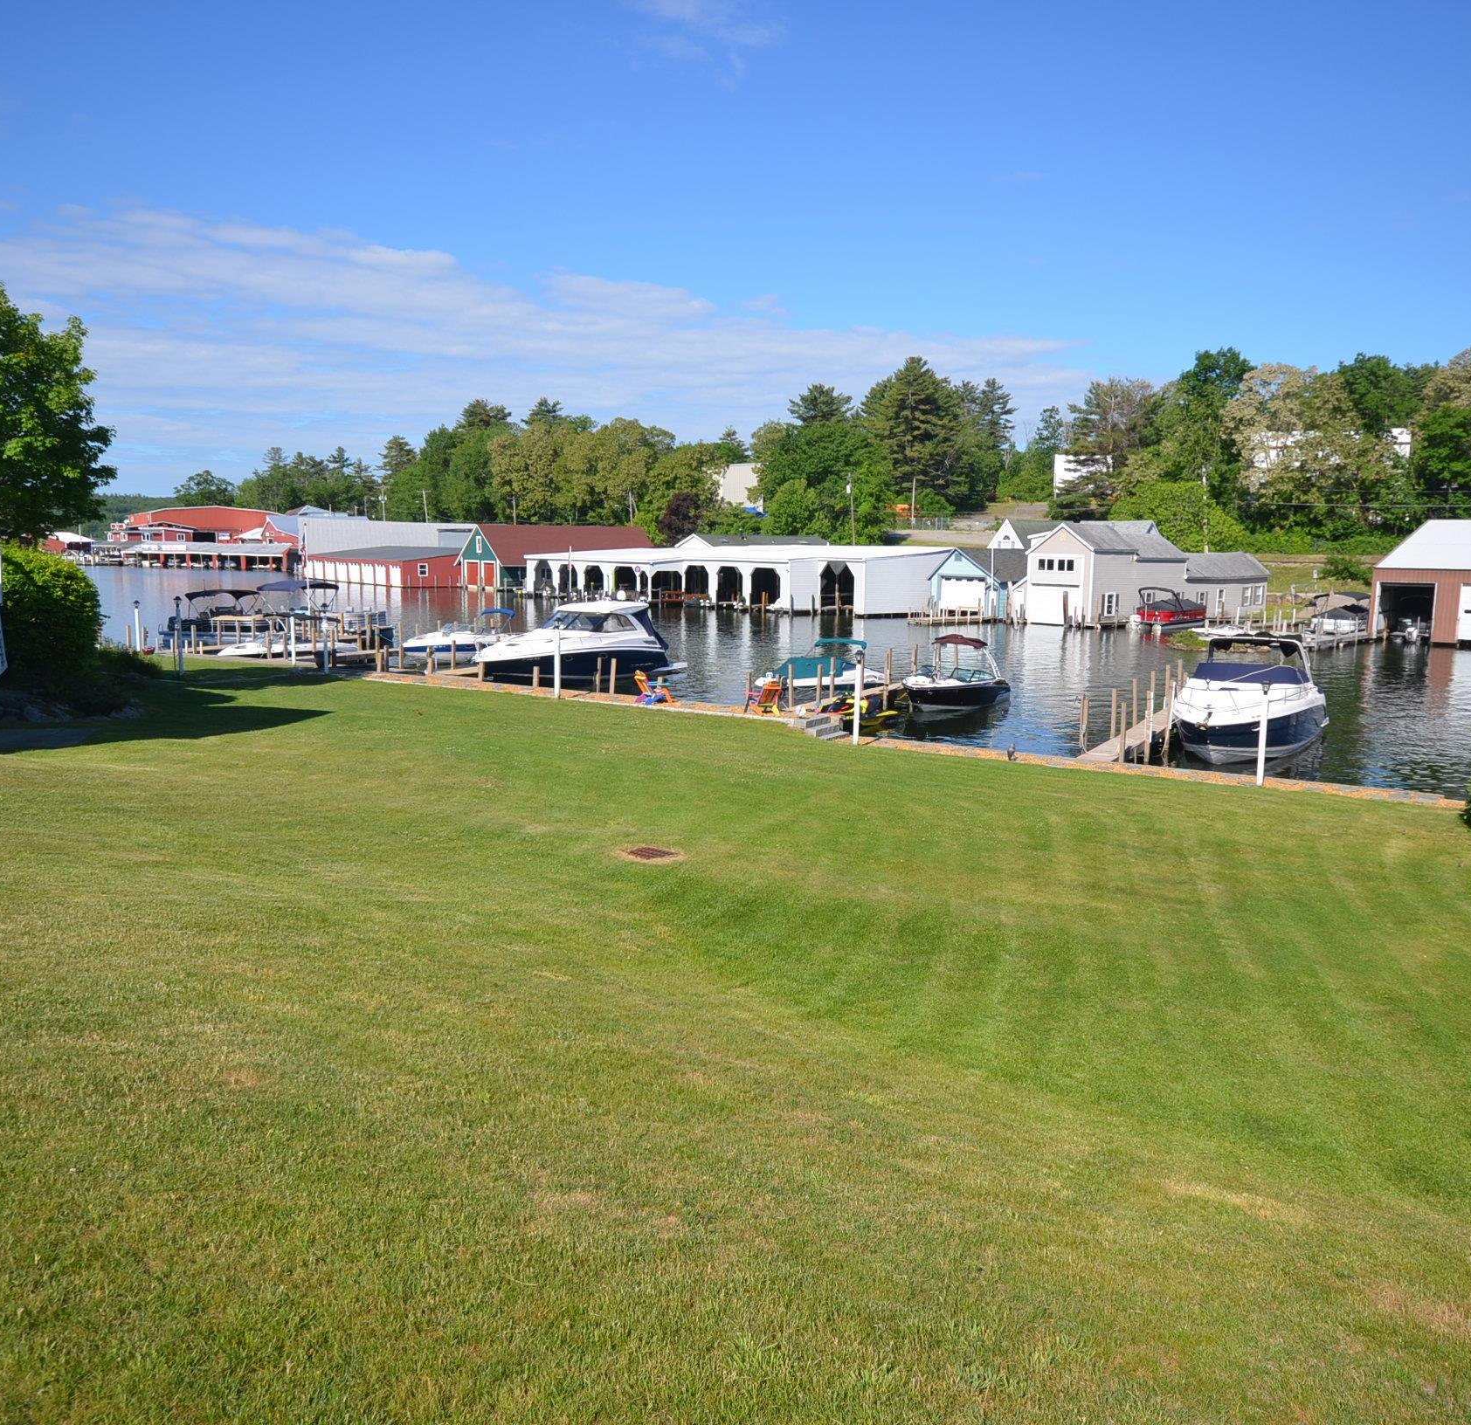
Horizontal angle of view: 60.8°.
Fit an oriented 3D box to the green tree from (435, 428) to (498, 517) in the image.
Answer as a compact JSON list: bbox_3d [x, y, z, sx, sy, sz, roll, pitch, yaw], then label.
[{"bbox_3d":[-46.573,-39.479,216.725,10.800,19.180,10.800,-1,8,-12],"label":"green tree"}]

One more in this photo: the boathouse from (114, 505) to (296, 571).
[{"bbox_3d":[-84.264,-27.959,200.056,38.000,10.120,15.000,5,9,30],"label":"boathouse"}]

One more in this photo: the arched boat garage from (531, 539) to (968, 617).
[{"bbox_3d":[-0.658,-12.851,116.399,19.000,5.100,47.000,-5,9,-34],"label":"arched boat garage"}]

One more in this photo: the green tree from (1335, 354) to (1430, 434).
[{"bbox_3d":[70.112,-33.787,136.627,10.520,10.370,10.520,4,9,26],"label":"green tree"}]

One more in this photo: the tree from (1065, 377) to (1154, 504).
[{"bbox_3d":[46.168,-32.874,153.923,11.000,16.200,11.000,3,8,16],"label":"tree"}]

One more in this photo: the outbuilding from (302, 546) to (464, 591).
[{"bbox_3d":[-43.506,-18.944,160.762,12.500,4.500,40.500,-4,9,-33],"label":"outbuilding"}]

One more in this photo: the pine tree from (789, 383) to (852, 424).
[{"bbox_3d":[12.439,-37.252,180.687,10.500,19.750,10.500,1,8,4],"label":"pine tree"}]

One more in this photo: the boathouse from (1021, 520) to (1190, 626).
[{"bbox_3d":[26.100,-9.821,87.947,10.670,6.670,6.150,-5,10,-36],"label":"boathouse"}]

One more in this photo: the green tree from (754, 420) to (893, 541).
[{"bbox_3d":[11.933,-30.069,163.921,17.000,16.240,17.000,1,8,4],"label":"green tree"}]

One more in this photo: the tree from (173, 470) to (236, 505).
[{"bbox_3d":[-112.482,-43.084,266.084,12.000,16.000,12.000,-3,8,-23],"label":"tree"}]

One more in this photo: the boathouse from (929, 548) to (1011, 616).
[{"bbox_3d":[20.064,-9.633,92.333,9.300,5.010,7.280,-5,10,-36],"label":"boathouse"}]

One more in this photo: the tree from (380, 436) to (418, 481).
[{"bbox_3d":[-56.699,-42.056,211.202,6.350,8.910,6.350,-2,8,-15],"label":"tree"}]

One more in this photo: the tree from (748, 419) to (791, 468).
[{"bbox_3d":[5.369,-35.687,180.915,7.500,13.500,7.500,1,8,2],"label":"tree"}]

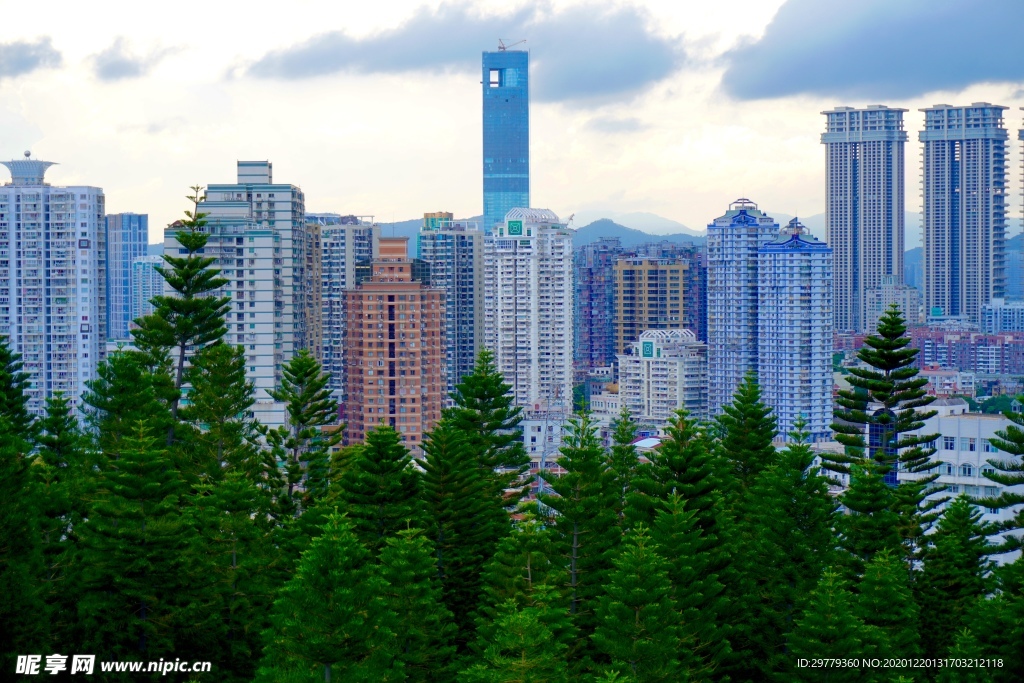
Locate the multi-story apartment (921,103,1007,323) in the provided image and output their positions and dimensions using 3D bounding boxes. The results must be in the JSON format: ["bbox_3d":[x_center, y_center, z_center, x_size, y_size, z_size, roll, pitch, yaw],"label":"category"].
[{"bbox_3d":[407.013,-105.292,1920.000,71.000,219.580,33.000,1,3,33],"label":"multi-story apartment"}]

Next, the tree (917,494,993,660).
[{"bbox_3d":[27.882,15.693,135.000,4.700,11.770,4.700,0,2,0],"label":"tree"}]

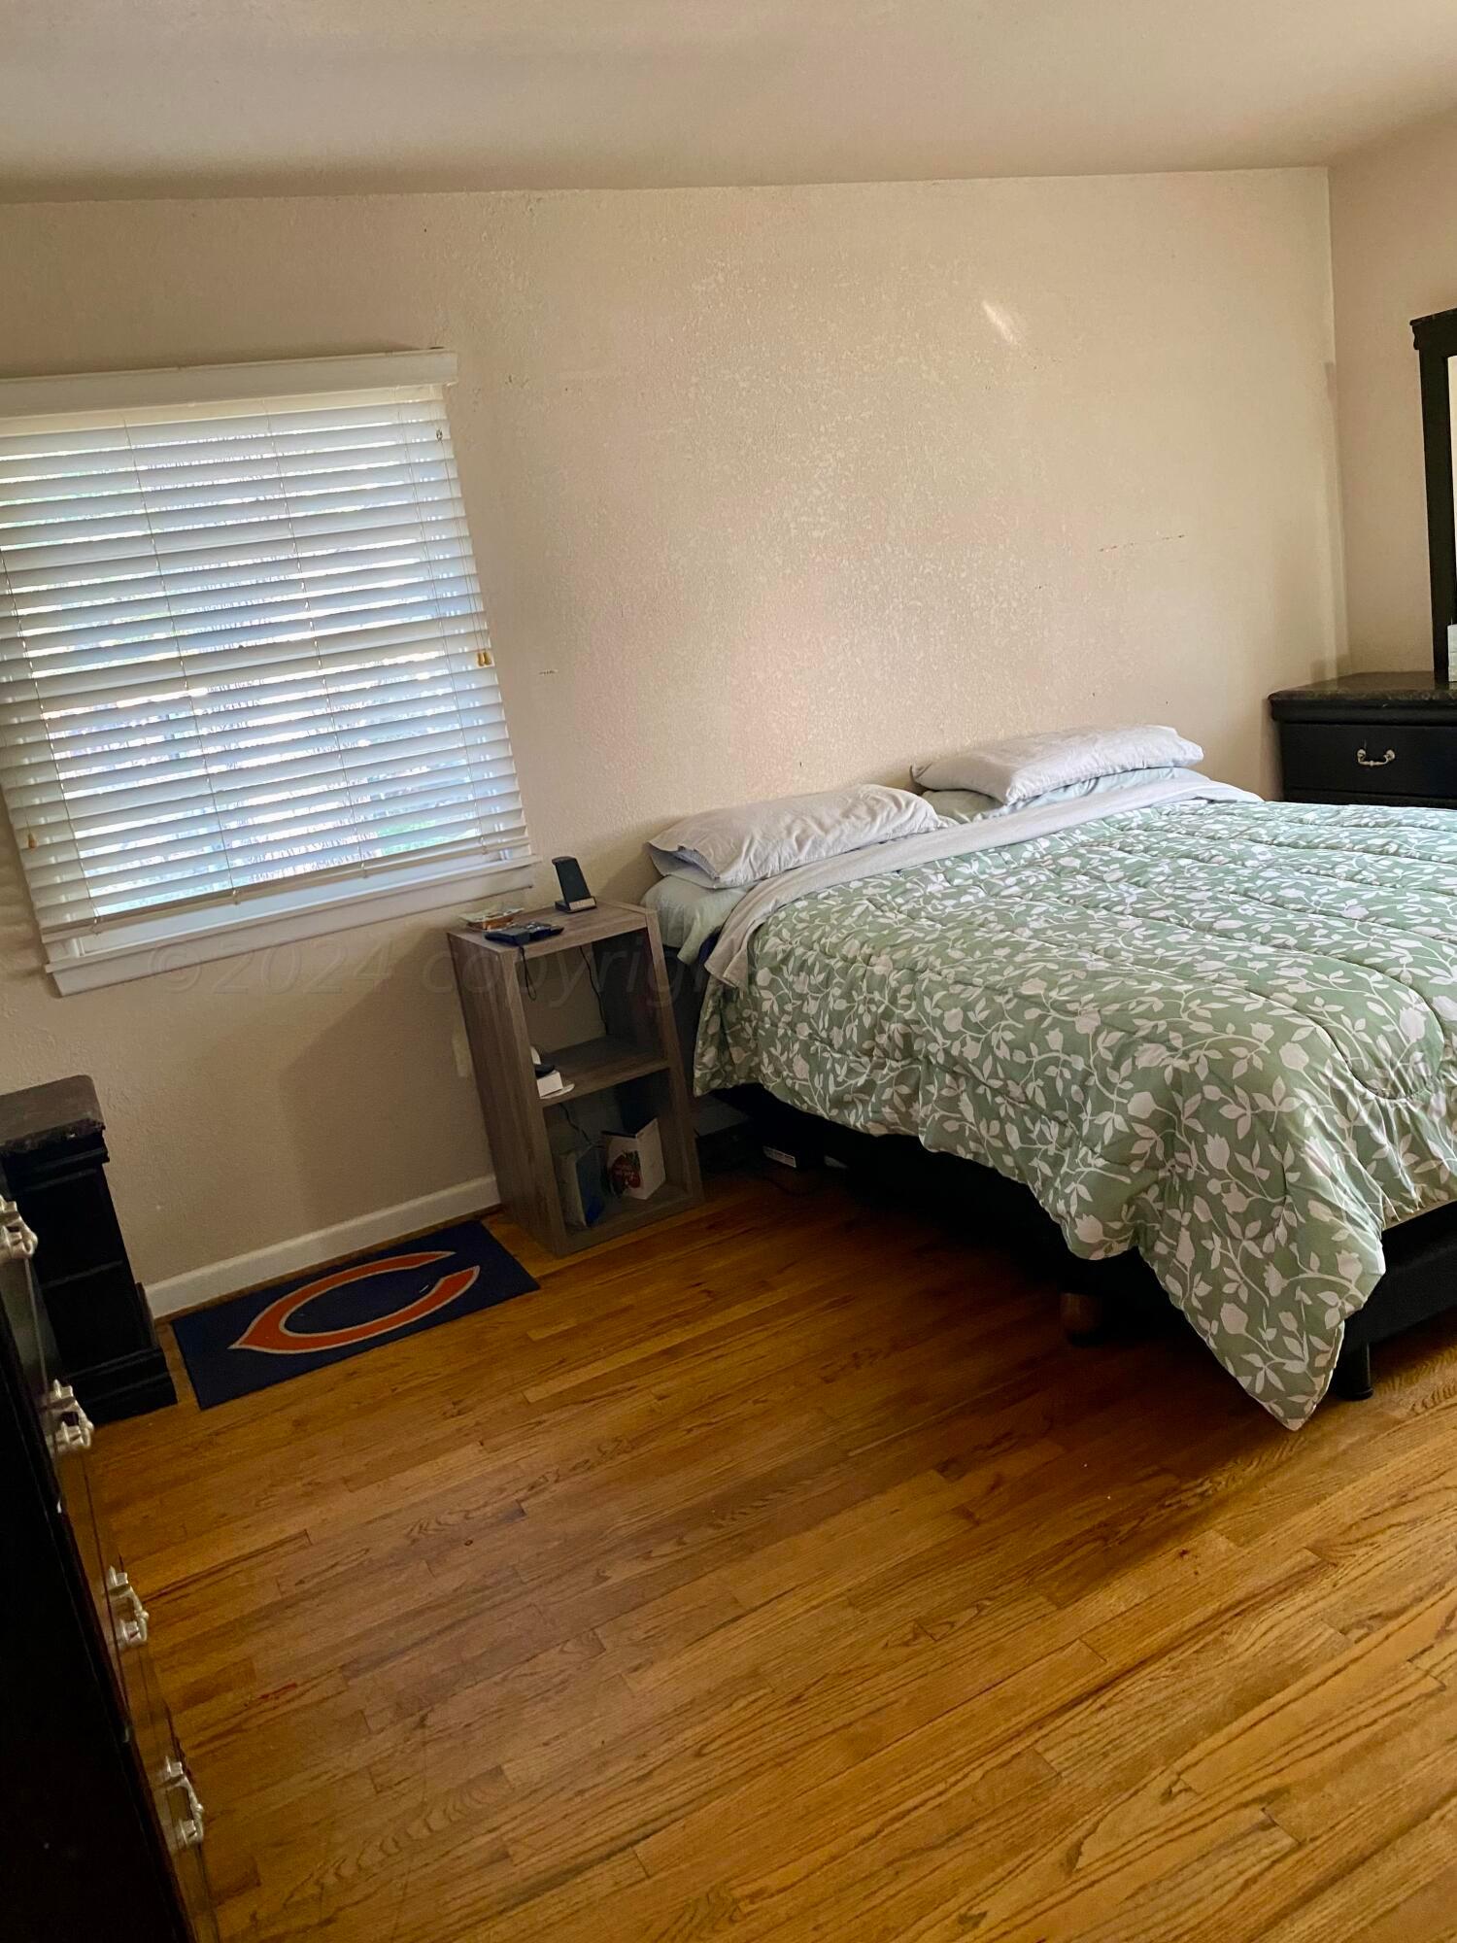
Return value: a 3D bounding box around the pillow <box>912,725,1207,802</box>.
[{"bbox_3d":[0.951,-0.604,4.162,0.710,0.130,0.460,-16,18,-25],"label":"pillow"}]

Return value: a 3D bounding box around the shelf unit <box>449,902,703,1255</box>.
[{"bbox_3d":[-0.381,0.239,3.660,0.402,0.748,0.396,-16,16,-26],"label":"shelf unit"}]

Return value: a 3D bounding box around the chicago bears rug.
[{"bbox_3d":[-0.870,0.771,3.385,0.755,0.010,0.510,-16,15,-25],"label":"chicago bears rug"}]

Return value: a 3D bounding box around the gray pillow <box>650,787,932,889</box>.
[{"bbox_3d":[0.175,-0.368,3.772,0.690,0.135,0.460,-16,19,-25],"label":"gray pillow"}]

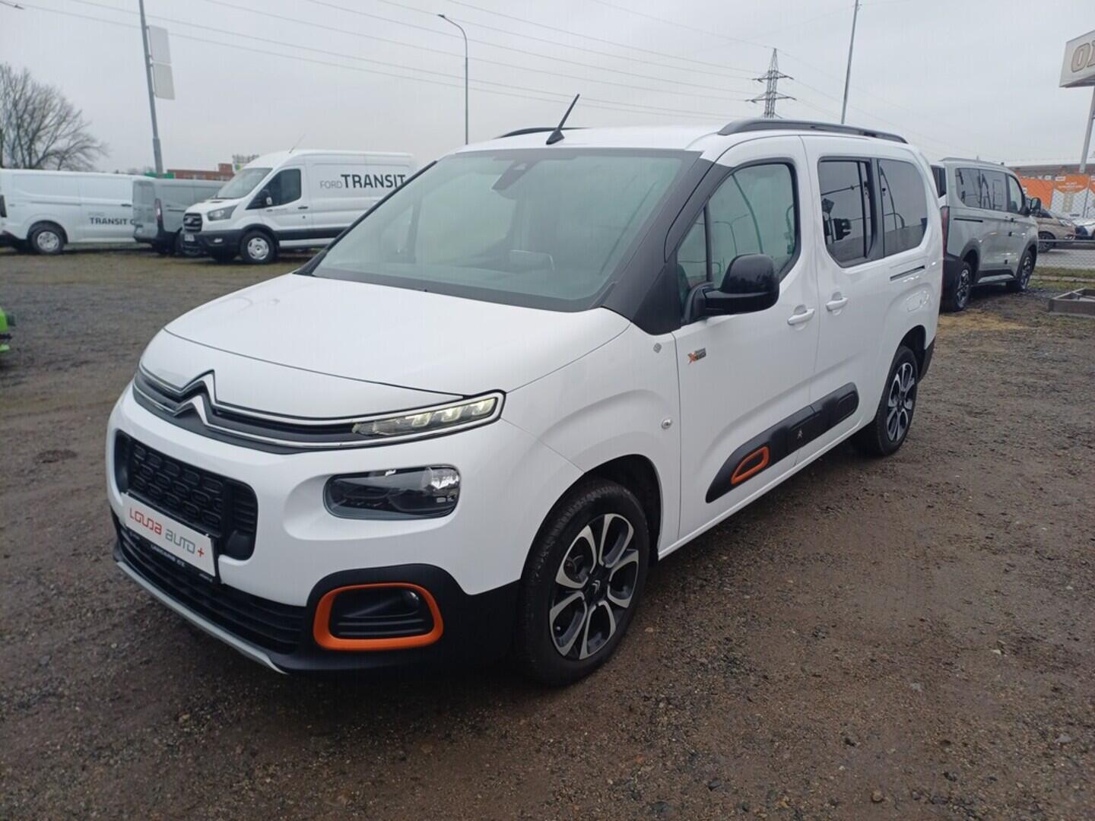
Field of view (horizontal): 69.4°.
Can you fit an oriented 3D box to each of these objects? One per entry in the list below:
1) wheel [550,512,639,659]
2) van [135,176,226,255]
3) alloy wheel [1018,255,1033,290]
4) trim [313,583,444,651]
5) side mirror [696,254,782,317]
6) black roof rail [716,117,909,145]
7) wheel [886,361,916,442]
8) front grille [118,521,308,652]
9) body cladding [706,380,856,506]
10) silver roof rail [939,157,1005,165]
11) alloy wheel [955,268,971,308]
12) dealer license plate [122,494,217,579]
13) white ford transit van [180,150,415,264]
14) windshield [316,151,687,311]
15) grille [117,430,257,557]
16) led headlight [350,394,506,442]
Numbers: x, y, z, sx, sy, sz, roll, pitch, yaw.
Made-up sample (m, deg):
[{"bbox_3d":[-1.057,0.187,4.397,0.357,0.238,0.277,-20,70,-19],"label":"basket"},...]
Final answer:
[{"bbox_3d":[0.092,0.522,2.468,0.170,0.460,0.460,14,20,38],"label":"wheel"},{"bbox_3d":[-8.561,-5.305,21.465,4.600,1.840,1.850,-14,21,-42],"label":"van"},{"bbox_3d":[7.603,-2.229,12.711,0.200,0.510,0.510,15,21,42],"label":"alloy wheel"},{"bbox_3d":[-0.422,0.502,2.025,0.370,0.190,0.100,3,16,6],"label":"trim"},{"bbox_3d":[0.606,-0.406,2.562,0.190,0.195,0.210,13,20,38],"label":"side mirror"},{"bbox_3d":[1.399,-1.350,3.870,0.070,0.110,2.300,13,20,38],"label":"black roof rail"},{"bbox_3d":[2.010,-0.064,4.678,0.190,0.465,0.465,13,20,38],"label":"wheel"},{"bbox_3d":[-1.033,0.492,2.343,1.080,0.180,0.120,13,20,38],"label":"front grille"},{"bbox_3d":[1.027,0.080,3.286,0.050,0.195,1.500,13,20,38],"label":"body cladding"},{"bbox_3d":[5.718,-3.308,10.565,0.060,0.090,2.700,15,21,42],"label":"silver roof rail"},{"bbox_3d":[5.468,-1.642,10.561,0.170,0.490,0.490,15,21,42],"label":"alloy wheel"},{"bbox_3d":[-1.079,0.342,2.243,0.520,0.112,0.025,13,16,38],"label":"dealer license plate"},{"bbox_3d":[-5.822,-4.889,18.719,2.080,2.530,5.550,14,20,39],"label":"white ford transit van"},{"bbox_3d":[-0.208,-0.738,3.015,1.410,0.160,0.900,14,53,38],"label":"windshield"},{"bbox_3d":[-1.033,0.228,2.279,0.780,0.270,0.120,14,20,38],"label":"grille"},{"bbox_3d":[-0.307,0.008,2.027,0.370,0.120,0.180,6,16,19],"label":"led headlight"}]

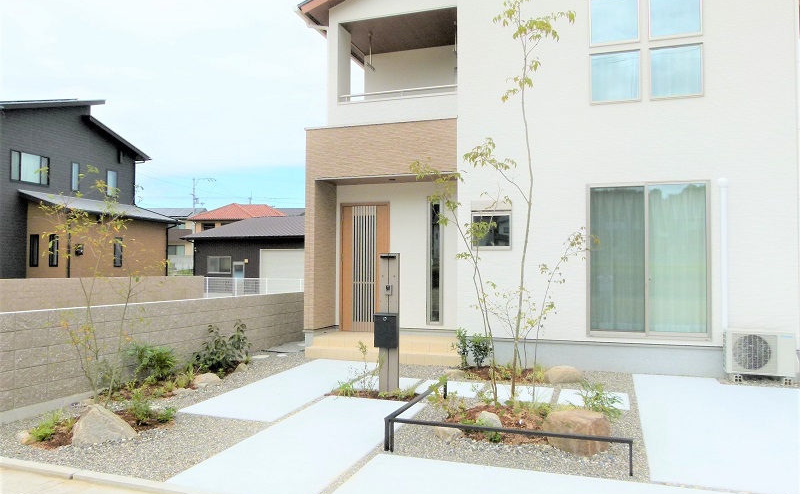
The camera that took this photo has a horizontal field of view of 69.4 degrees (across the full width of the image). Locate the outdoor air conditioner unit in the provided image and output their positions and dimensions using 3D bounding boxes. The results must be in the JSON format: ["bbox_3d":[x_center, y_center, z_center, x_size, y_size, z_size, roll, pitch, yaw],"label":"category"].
[{"bbox_3d":[4.681,1.411,7.551,0.790,0.600,0.300,0,-2,18],"label":"outdoor air conditioner unit"}]

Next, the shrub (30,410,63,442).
[{"bbox_3d":[-3.272,1.652,5.347,0.300,0.250,0.280,1,-2,-31],"label":"shrub"}]

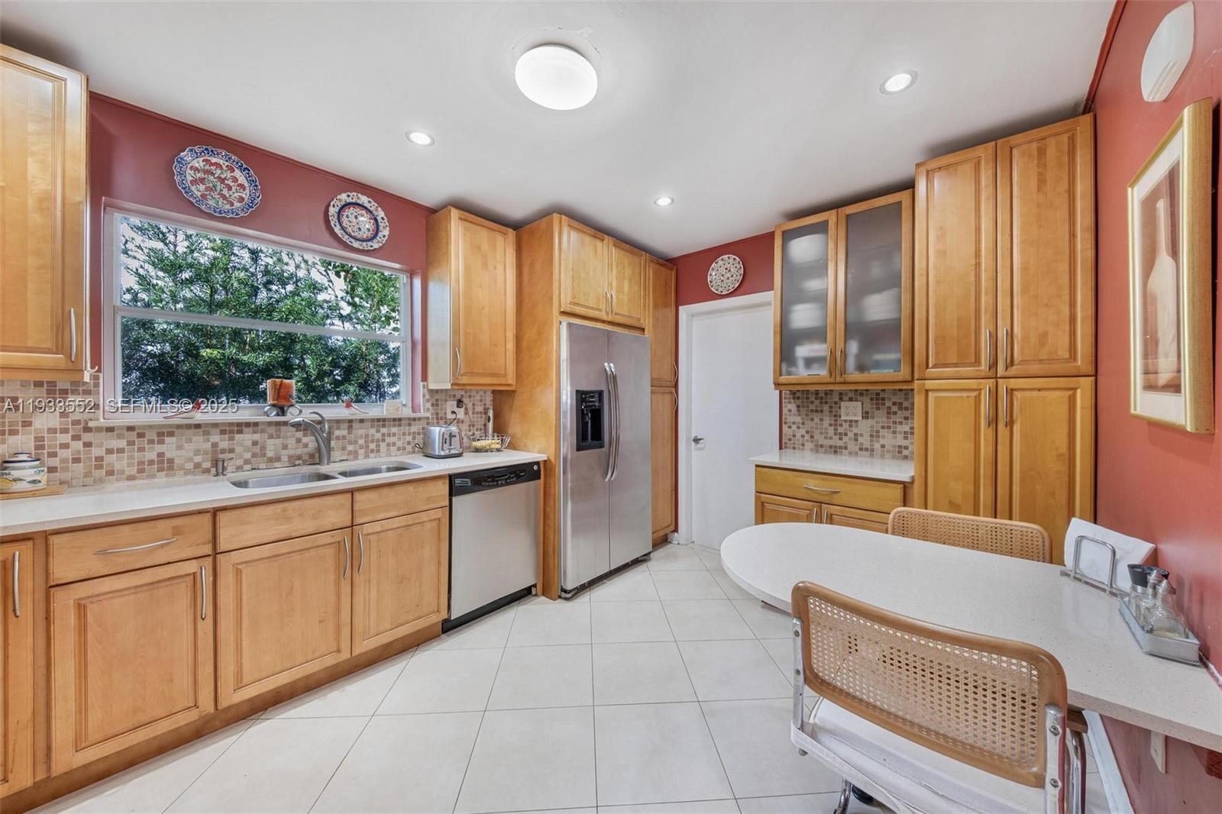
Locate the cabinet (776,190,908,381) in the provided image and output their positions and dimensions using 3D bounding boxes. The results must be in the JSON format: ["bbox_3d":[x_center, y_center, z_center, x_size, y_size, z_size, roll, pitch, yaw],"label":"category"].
[{"bbox_3d":[1.506,-0.672,2.632,0.765,1.092,0.315,0,0,41],"label":"cabinet"}]

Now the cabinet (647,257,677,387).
[{"bbox_3d":[0.186,-0.709,3.690,0.665,1.075,0.448,0,0,41],"label":"cabinet"}]

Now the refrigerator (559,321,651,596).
[{"bbox_3d":[-0.244,0.334,3.139,0.755,1.767,0.905,0,0,41],"label":"refrigerator"}]

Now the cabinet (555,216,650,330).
[{"bbox_3d":[-0.272,-0.916,3.172,0.665,0.647,0.922,0,0,41],"label":"cabinet"}]

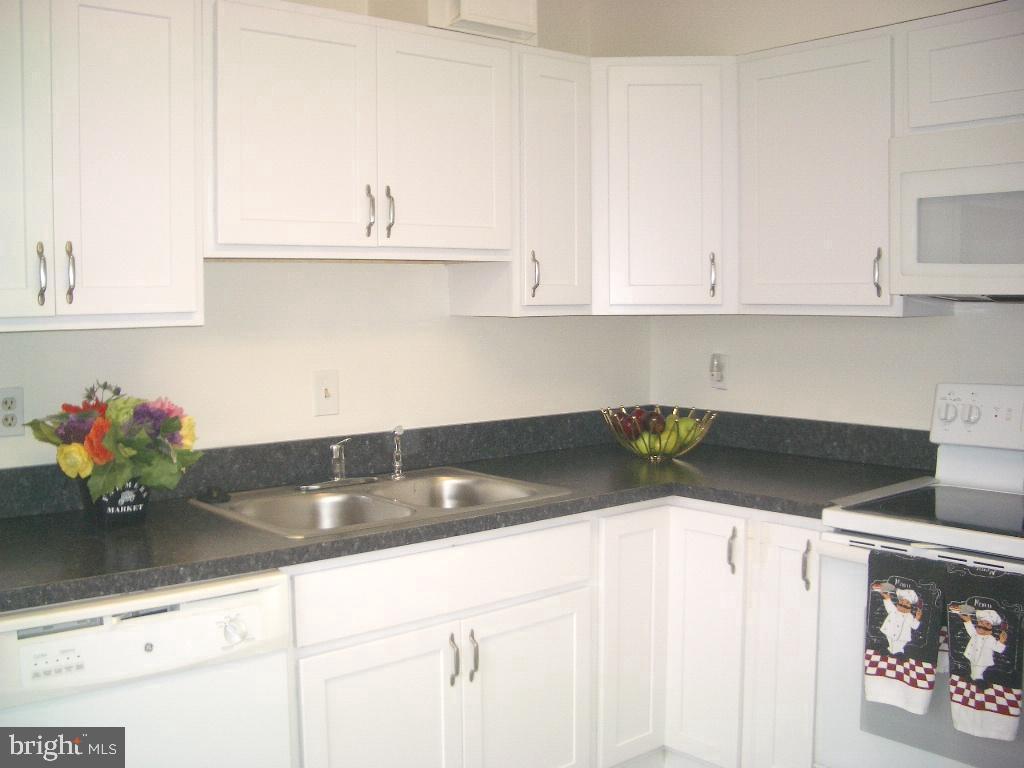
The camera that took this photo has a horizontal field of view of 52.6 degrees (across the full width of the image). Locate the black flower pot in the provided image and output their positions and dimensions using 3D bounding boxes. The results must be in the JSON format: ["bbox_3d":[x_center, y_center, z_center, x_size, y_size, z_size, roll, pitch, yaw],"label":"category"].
[{"bbox_3d":[-0.899,0.256,2.335,0.150,0.114,0.145,-4,6,-40],"label":"black flower pot"}]

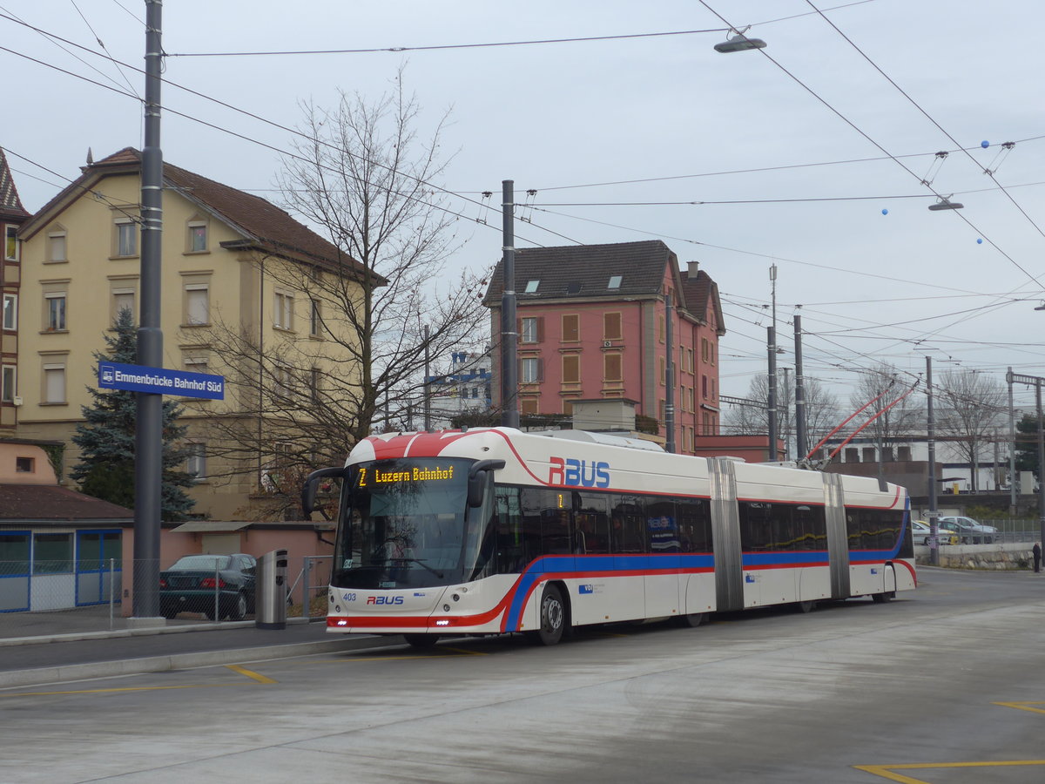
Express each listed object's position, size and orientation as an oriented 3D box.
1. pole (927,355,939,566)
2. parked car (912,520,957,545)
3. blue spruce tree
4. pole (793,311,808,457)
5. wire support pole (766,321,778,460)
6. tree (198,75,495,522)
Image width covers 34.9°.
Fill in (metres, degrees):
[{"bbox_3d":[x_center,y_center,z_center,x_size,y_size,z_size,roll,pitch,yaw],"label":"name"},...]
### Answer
[{"bbox_3d":[24.789,4.188,100.434,0.500,12.718,0.500,0,-5,0],"label":"pole"},{"bbox_3d":[21.407,7.595,90.500,4.200,1.480,1.750,-2,-6,26],"label":"parked car"},{"bbox_3d":[-13.222,1.759,56.582,4.400,9.386,4.400,0,-5,0],"label":"blue spruce tree"},{"bbox_3d":[10.120,1.962,60.314,0.420,9.540,0.420,-2,-6,26],"label":"pole"},{"bbox_3d":[13.392,2.890,88.431,0.500,12.786,0.500,0,-5,0],"label":"wire support pole"},{"bbox_3d":[-4.011,-1.446,39.155,7.500,12.460,7.500,0,-5,0],"label":"tree"}]

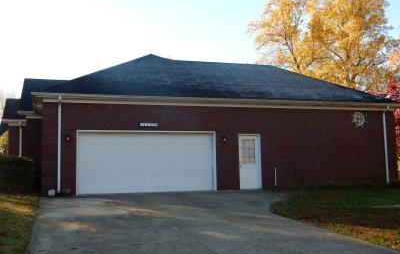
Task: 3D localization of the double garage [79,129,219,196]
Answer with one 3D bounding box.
[{"bbox_3d":[-1.771,1.231,17.502,5.000,2.170,0.150,1,-6,-18],"label":"double garage"}]

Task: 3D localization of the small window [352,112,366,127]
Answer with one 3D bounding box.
[{"bbox_3d":[6.524,-0.312,20.377,0.610,0.630,0.100,1,-6,-18],"label":"small window"}]

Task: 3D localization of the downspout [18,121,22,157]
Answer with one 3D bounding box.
[{"bbox_3d":[-8.439,1.348,23.383,0.100,3.200,0.100,1,-6,-18],"label":"downspout"}]

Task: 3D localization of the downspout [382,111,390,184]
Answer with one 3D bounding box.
[{"bbox_3d":[7.732,0.839,20.602,0.100,2.990,0.100,1,-6,-18],"label":"downspout"}]

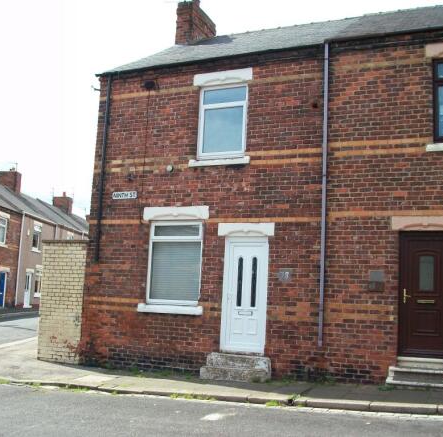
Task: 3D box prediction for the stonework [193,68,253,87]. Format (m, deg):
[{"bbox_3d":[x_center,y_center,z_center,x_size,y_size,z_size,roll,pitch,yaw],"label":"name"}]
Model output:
[{"bbox_3d":[0.053,-2.889,11.774,1.298,0.249,0.120,-1,-9,23],"label":"stonework"}]

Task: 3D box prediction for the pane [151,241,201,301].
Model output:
[{"bbox_3d":[-0.905,1.039,11.339,1.073,1.159,0.030,-1,-9,21],"label":"pane"}]

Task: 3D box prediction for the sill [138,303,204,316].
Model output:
[{"bbox_3d":[-0.971,1.771,11.148,1.394,0.163,0.160,-1,-9,21],"label":"sill"}]

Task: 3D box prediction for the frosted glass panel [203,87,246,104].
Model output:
[{"bbox_3d":[0.070,-2.454,11.562,0.913,0.320,0.030,-1,-9,21],"label":"frosted glass panel"}]

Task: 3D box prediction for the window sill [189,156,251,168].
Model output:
[{"bbox_3d":[-0.021,-1.088,11.272,1.265,0.140,0.160,-1,-9,21],"label":"window sill"}]

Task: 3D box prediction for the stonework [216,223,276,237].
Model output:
[{"bbox_3d":[0.503,0.223,11.086,1.148,0.242,0.120,-1,-9,23],"label":"stonework"}]

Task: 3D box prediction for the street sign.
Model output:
[{"bbox_3d":[-2.065,-0.496,12.249,0.618,0.152,0.025,-1,-9,23],"label":"street sign"}]

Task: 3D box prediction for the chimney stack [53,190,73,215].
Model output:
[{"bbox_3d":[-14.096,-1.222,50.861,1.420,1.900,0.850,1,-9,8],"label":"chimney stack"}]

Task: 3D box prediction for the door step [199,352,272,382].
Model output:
[{"bbox_3d":[0.290,2.738,10.523,1.250,0.450,0.440,-1,-9,23],"label":"door step"}]

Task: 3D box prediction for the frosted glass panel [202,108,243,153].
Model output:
[{"bbox_3d":[0.036,-1.792,11.658,0.866,0.929,0.030,-1,-9,23],"label":"frosted glass panel"}]

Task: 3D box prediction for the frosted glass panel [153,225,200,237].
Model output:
[{"bbox_3d":[-0.888,0.254,11.466,0.991,0.210,0.030,-1,-9,21],"label":"frosted glass panel"}]

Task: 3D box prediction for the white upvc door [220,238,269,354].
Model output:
[{"bbox_3d":[0.448,1.429,10.734,0.860,2.154,0.090,-1,-9,21],"label":"white upvc door"}]

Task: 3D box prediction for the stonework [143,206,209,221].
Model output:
[{"bbox_3d":[-0.908,-0.102,11.743,1.503,0.257,0.120,-1,-9,23],"label":"stonework"}]

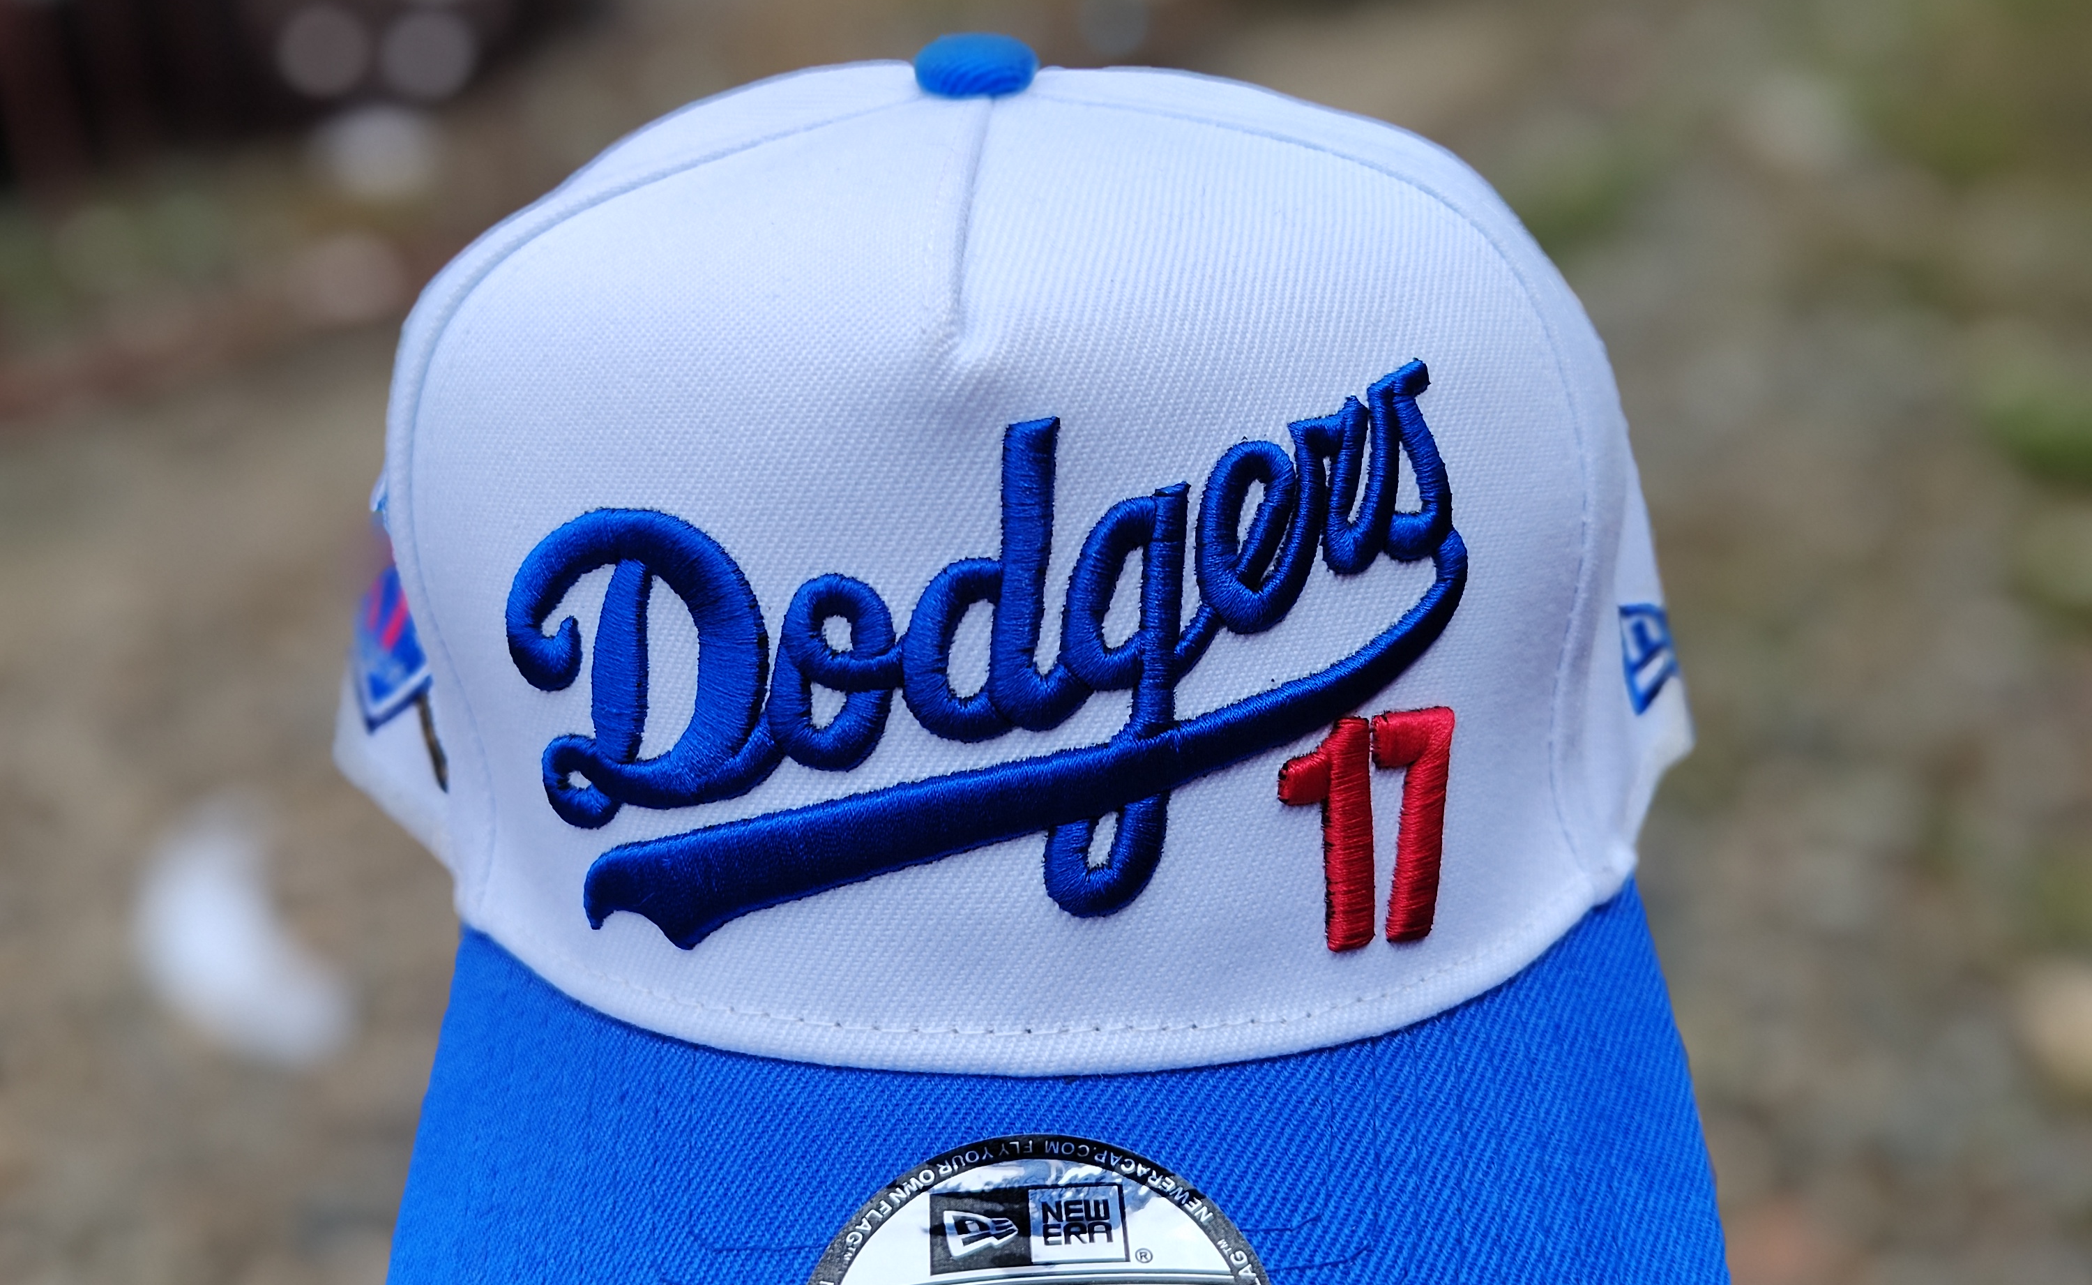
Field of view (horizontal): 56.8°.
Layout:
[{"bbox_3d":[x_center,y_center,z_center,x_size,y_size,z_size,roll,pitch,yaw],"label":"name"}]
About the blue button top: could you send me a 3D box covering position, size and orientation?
[{"bbox_3d":[-0.009,-0.078,0.262,0.016,0.007,0.016,-4,28,-2],"label":"blue button top"}]

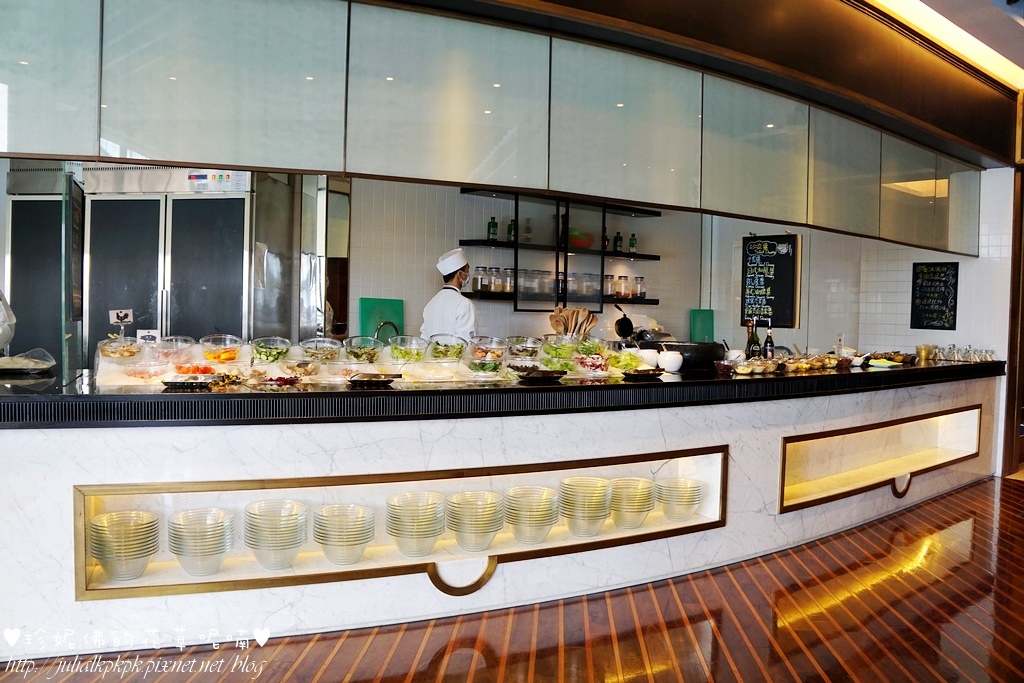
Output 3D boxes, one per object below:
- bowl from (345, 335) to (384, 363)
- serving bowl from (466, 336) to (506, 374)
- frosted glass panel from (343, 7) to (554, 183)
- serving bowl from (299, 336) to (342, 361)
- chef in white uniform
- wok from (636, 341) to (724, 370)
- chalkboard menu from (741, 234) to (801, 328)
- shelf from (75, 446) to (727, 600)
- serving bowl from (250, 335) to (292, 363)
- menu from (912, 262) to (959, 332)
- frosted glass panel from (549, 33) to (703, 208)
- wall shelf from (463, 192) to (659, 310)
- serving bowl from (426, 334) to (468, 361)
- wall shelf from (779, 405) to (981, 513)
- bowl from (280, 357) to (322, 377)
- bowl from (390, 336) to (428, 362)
[{"bbox_3d":[-0.676,0.037,3.510,0.185,0.095,0.185,0,11,-23],"label":"bowl"},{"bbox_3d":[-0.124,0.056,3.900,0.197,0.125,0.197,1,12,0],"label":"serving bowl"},{"bbox_3d":[-0.261,-1.092,3.485,0.988,0.730,0.030,0,2,-27],"label":"frosted glass panel"},{"bbox_3d":[-0.856,0.036,3.442,0.188,0.090,0.188,0,11,-20],"label":"serving bowl"},{"bbox_3d":[-0.446,0.249,5.274,0.330,1.770,0.470,0,2,-38],"label":"chef in white uniform"},{"bbox_3d":[1.086,0.103,4.950,0.590,0.190,0.590,1,2,0],"label":"wok"},{"bbox_3d":[1.851,-0.426,5.507,0.035,0.660,0.440,-1,3,-42],"label":"chalkboard menu"},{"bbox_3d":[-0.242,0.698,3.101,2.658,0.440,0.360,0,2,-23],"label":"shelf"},{"bbox_3d":[-1.129,0.040,3.600,0.197,0.095,0.197,1,12,-17],"label":"serving bowl"},{"bbox_3d":[3.764,-0.405,6.840,0.020,0.595,0.400,0,2,-35],"label":"menu"},{"bbox_3d":[0.608,-1.101,3.958,0.991,0.734,0.030,0,2,-30],"label":"frosted glass panel"},{"bbox_3d":[0.498,-0.754,7.088,2.120,1.020,0.345,0,2,-36],"label":"wall shelf"},{"bbox_3d":[-0.313,0.035,3.820,0.197,0.095,0.197,2,12,0],"label":"serving bowl"},{"bbox_3d":[2.269,0.679,4.743,2.612,0.440,0.280,-1,3,-40],"label":"wall shelf"},{"bbox_3d":[-0.877,0.108,3.192,0.164,0.075,0.164,0,7,-20],"label":"bowl"},{"bbox_3d":[-0.482,0.037,3.593,0.187,0.095,0.187,4,10,-1],"label":"bowl"}]

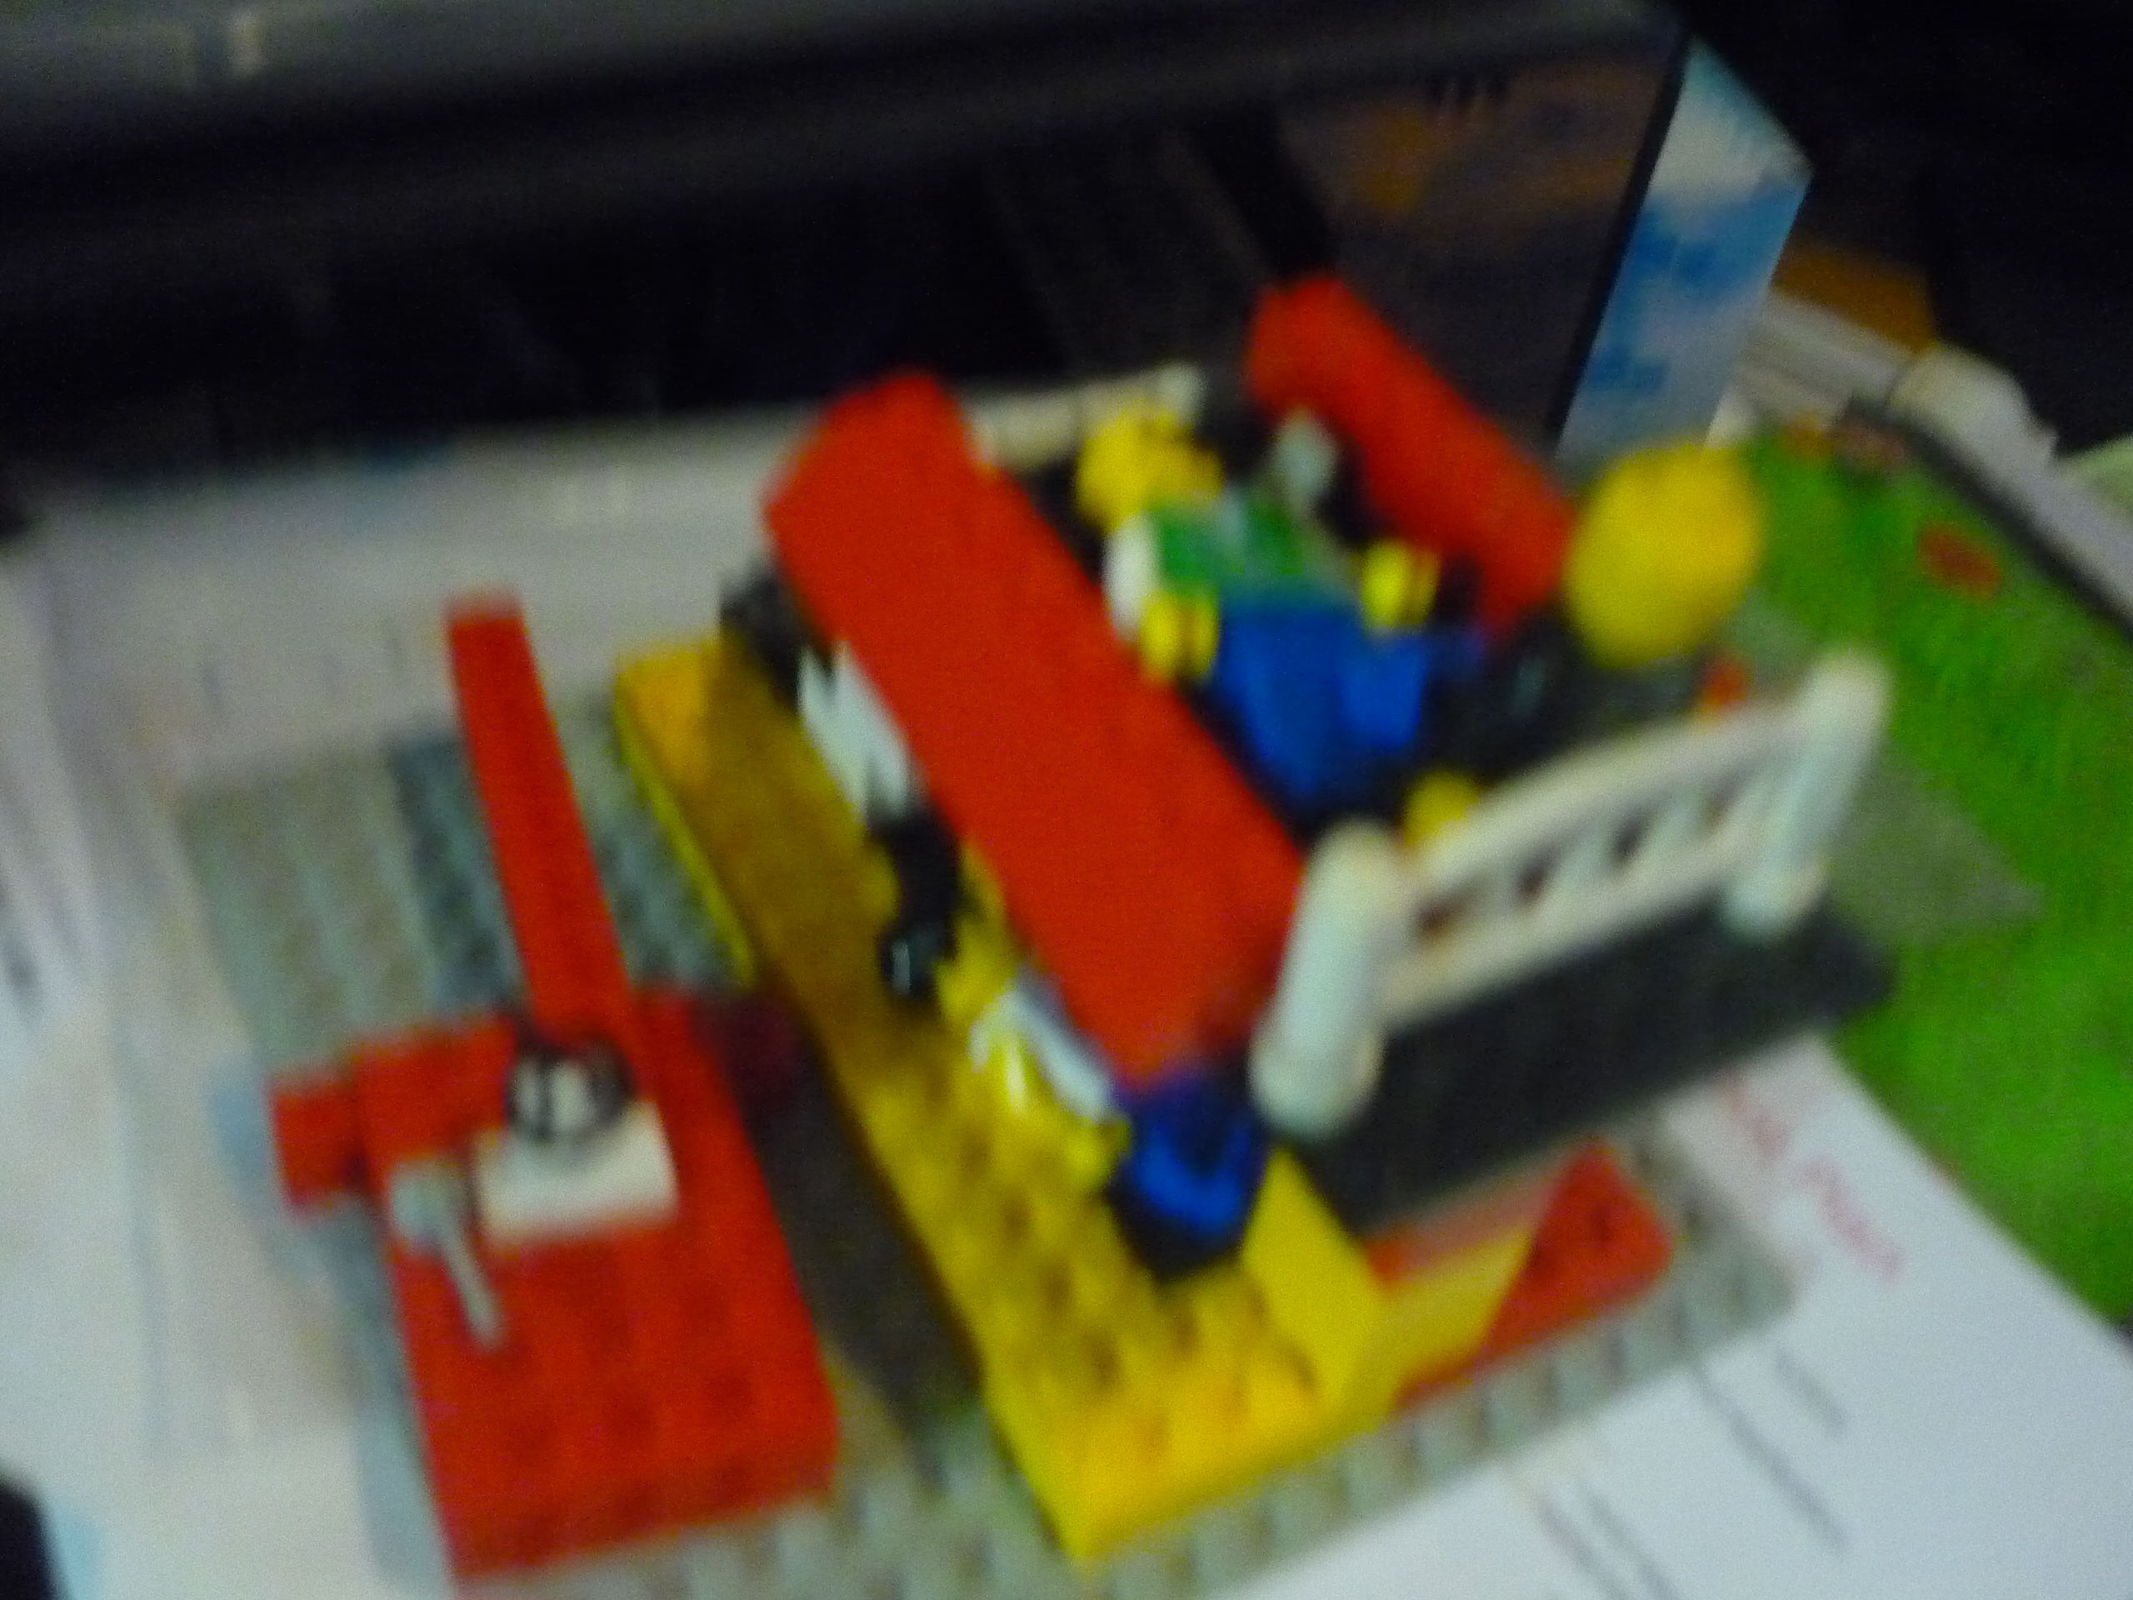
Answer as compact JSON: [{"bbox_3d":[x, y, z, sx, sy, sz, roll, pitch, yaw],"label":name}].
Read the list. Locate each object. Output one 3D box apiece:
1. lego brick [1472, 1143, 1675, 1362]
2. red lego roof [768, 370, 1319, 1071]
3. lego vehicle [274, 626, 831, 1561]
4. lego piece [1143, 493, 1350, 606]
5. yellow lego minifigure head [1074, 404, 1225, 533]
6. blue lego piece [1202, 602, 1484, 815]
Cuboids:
[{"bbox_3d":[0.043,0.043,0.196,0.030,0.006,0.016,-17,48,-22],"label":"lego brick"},{"bbox_3d":[-0.004,-0.009,0.153,0.015,0.015,0.065,-17,48,-22],"label":"red lego roof"},{"bbox_3d":[-0.051,0.017,0.201,0.045,0.020,0.109,-10,46,-16],"label":"lego vehicle"},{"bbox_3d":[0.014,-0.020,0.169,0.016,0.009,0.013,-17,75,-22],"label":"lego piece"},{"bbox_3d":[0.007,-0.026,0.167,0.010,0.010,0.010,-22,62,-28],"label":"yellow lego minifigure head"},{"bbox_3d":[0.020,-0.009,0.163,0.016,0.010,0.015,-17,70,-22],"label":"blue lego piece"}]

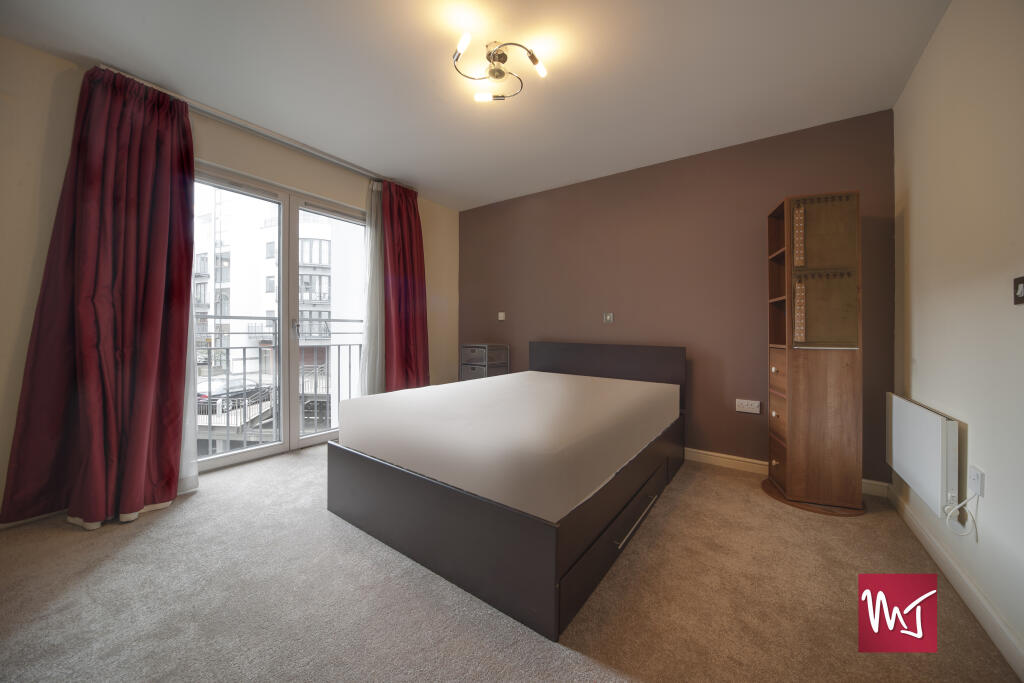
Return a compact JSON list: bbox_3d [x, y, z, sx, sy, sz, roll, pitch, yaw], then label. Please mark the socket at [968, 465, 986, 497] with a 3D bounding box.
[{"bbox_3d":[1.658,0.501,1.222,0.018,0.089,0.089,0,0,37],"label":"socket"}]

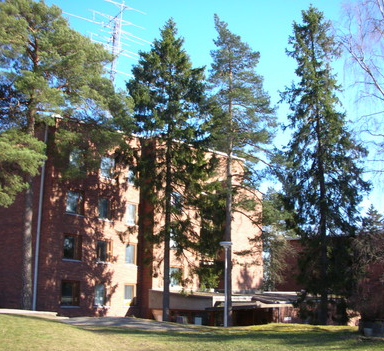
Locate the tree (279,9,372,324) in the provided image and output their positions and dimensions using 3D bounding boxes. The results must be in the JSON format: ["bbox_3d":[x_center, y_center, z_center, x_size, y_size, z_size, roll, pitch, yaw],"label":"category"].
[{"bbox_3d":[7.021,-1.130,25.377,4.900,17.490,4.900,-3,-13,16],"label":"tree"}]

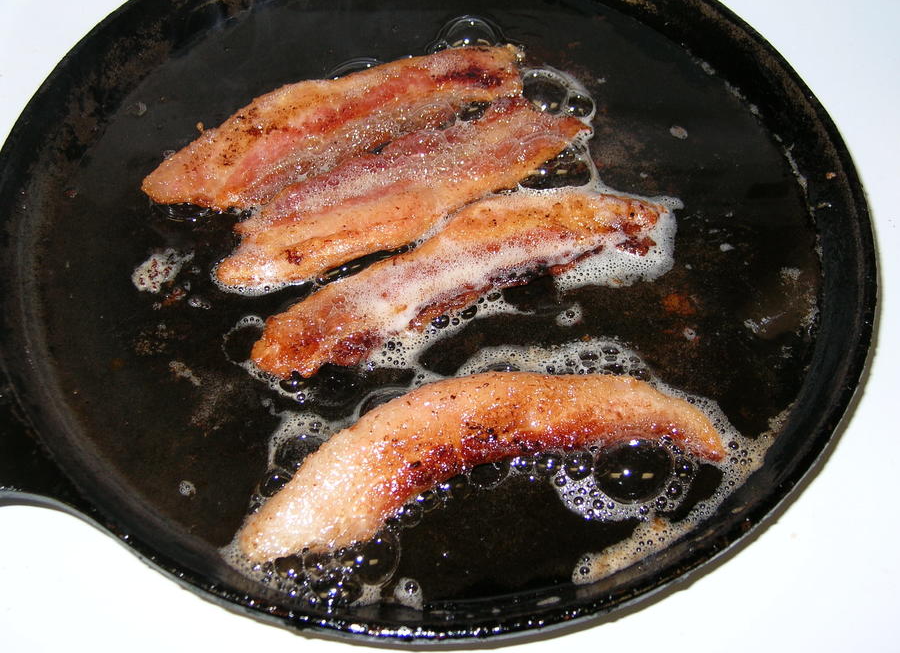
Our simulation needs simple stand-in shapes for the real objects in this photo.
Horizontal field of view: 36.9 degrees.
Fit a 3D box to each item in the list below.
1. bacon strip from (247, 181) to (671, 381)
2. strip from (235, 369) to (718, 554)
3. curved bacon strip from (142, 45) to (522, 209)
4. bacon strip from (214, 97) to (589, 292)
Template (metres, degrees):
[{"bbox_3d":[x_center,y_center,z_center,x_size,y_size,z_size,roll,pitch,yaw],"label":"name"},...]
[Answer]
[{"bbox_3d":[0.004,-0.020,0.424,0.143,0.011,0.038,-20,60,-15],"label":"bacon strip"},{"bbox_3d":[0.006,0.033,0.388,0.141,0.013,0.045,-12,58,-10],"label":"strip"},{"bbox_3d":[-0.037,-0.071,0.456,0.142,0.010,0.040,-24,61,-17],"label":"curved bacon strip"},{"bbox_3d":[-0.016,-0.046,0.440,0.136,0.010,0.037,-28,62,-19],"label":"bacon strip"}]

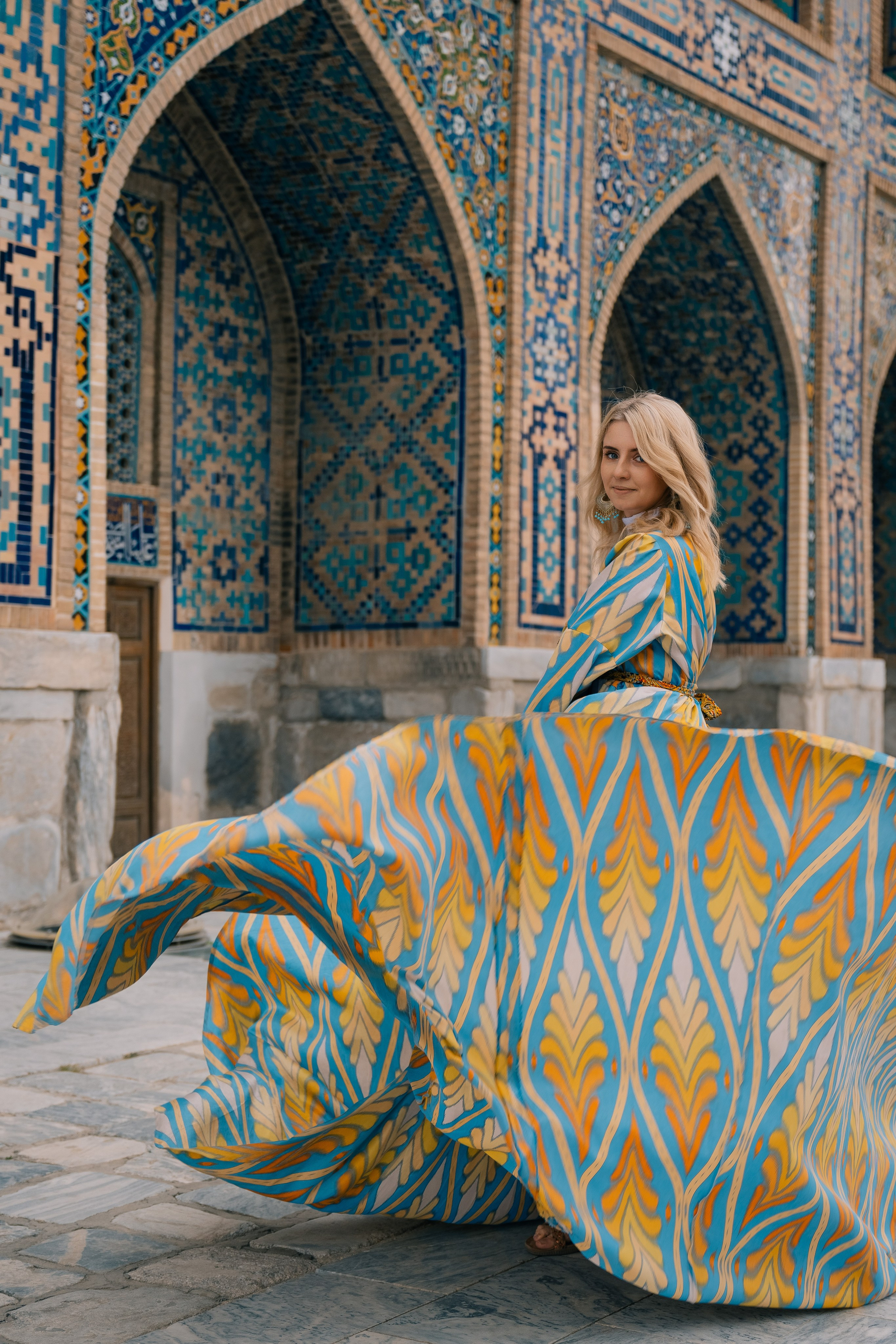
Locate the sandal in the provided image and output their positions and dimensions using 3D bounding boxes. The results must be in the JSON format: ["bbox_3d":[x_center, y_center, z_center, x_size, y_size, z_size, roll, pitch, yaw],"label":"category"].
[{"bbox_3d":[0.272,1.083,3.120,0.250,0.075,0.095,1,0,-9],"label":"sandal"}]

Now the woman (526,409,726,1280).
[{"bbox_3d":[0.340,0.284,3.150,0.440,1.670,0.480,1,0,15],"label":"woman"}]

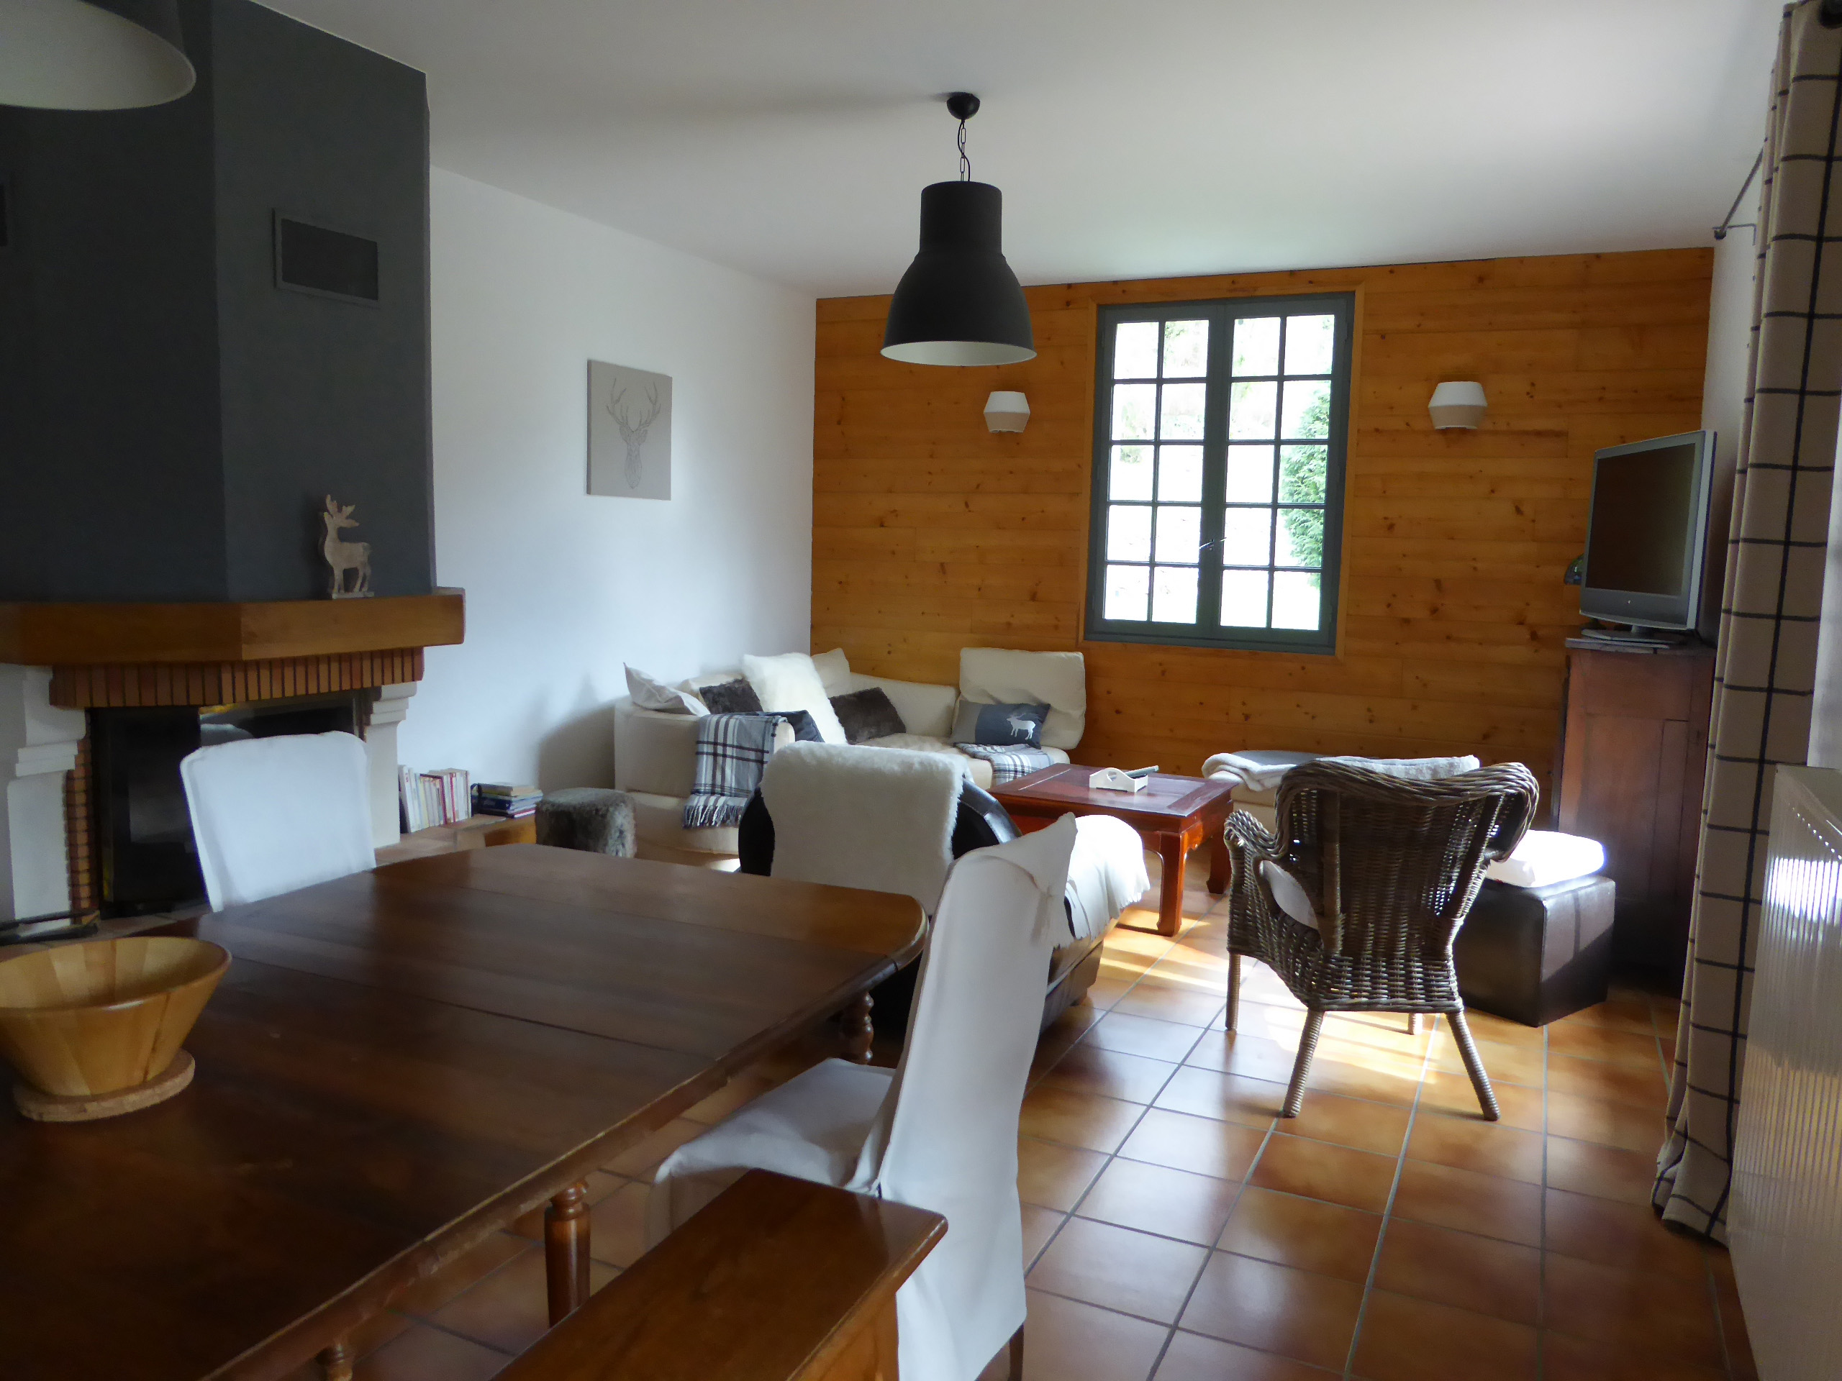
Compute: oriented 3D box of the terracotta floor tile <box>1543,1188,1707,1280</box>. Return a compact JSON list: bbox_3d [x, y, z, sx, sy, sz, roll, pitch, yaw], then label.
[{"bbox_3d":[1.481,1.154,2.805,0.295,0.010,0.295,4,7,25],"label":"terracotta floor tile"}]

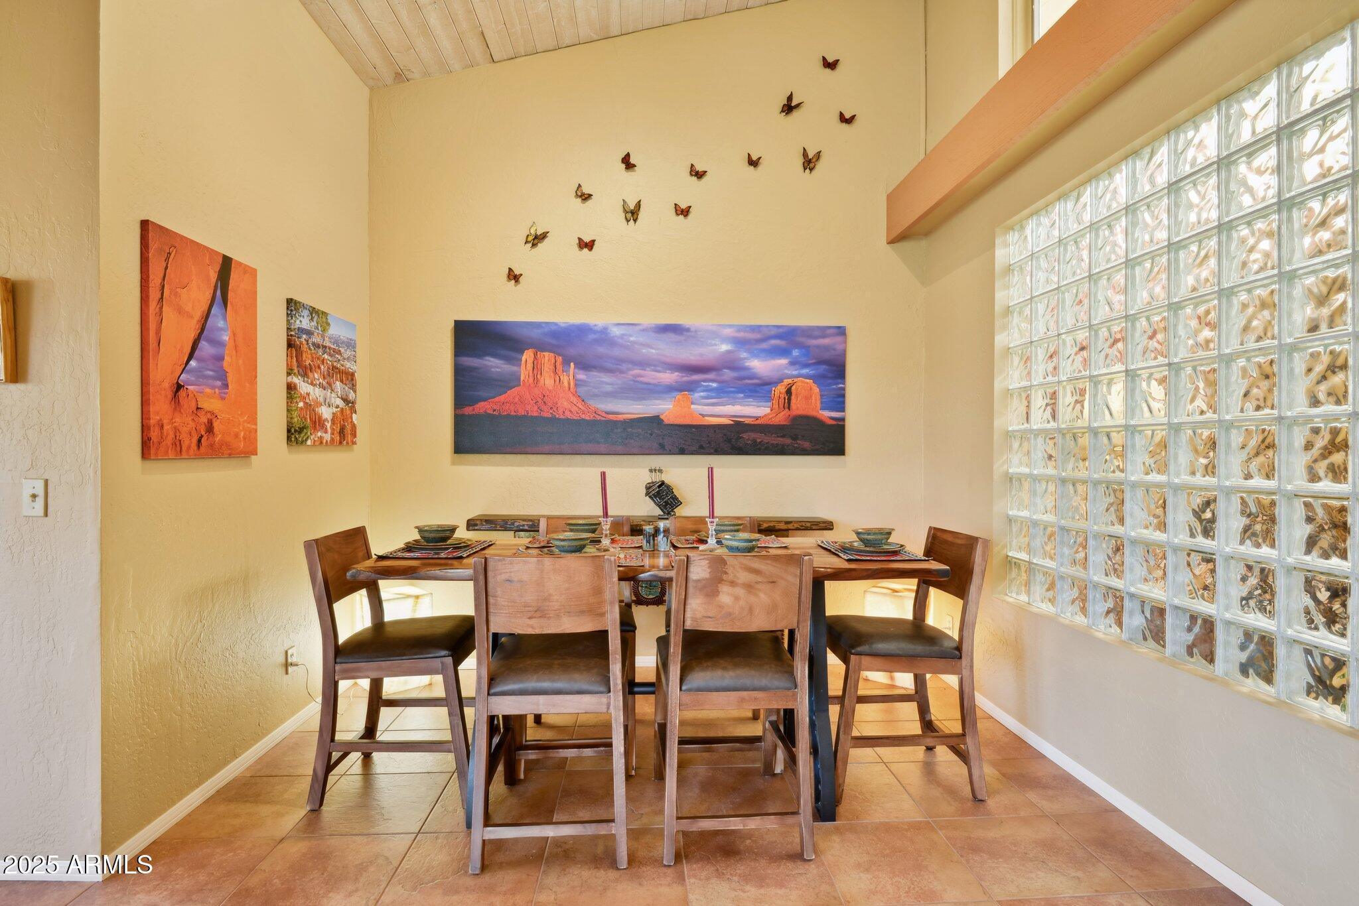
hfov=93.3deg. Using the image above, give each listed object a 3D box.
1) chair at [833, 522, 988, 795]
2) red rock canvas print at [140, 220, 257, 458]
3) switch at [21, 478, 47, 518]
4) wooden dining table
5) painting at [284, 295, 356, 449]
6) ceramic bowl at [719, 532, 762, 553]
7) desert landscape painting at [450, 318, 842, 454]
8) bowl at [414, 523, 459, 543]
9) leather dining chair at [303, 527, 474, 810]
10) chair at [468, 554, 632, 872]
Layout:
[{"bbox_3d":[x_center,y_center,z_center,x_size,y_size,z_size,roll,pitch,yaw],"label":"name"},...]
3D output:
[{"bbox_3d":[0.875,0.839,2.683,0.600,1.000,0.490,0,0,-3],"label":"chair"},{"bbox_3d":[-1.786,-0.379,2.422,0.031,0.788,0.591,0,0,-3],"label":"red rock canvas print"},{"bbox_3d":[-1.977,0.138,1.967,0.072,0.117,0.016,0,0,-3],"label":"switch"},{"bbox_3d":[-0.094,0.871,2.632,2.090,0.930,0.800,0,0,-3],"label":"wooden dining table"},{"bbox_3d":[-1.840,-0.382,3.334,0.028,0.680,0.680,0,0,-3],"label":"painting"},{"bbox_3d":[0.240,0.349,2.497,0.168,0.063,0.168,0,0,0],"label":"ceramic bowl"},{"bbox_3d":[-0.160,-0.391,3.981,2.411,0.816,0.036,0,0,-3],"label":"desert landscape painting"},{"bbox_3d":[-0.993,0.330,2.627,0.180,0.065,0.180,0,0,-3],"label":"bowl"},{"bbox_3d":[-1.120,0.831,2.629,0.600,1.000,0.490,0,0,-3],"label":"leather dining chair"},{"bbox_3d":[-0.427,0.834,2.338,0.490,1.000,0.600,0,0,-3],"label":"chair"}]

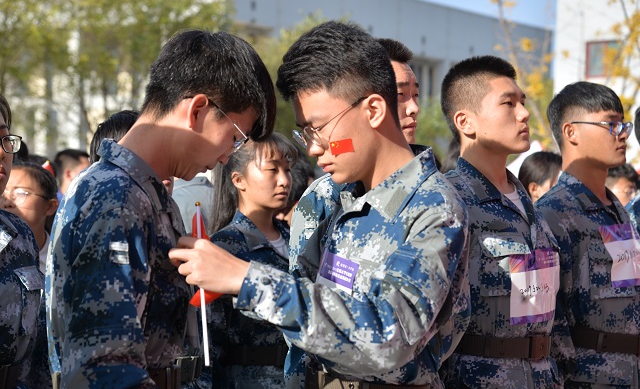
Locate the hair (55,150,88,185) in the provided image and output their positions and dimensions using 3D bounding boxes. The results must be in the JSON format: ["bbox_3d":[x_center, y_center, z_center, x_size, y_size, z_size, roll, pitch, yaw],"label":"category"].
[{"bbox_3d":[-1.360,-0.145,8.400,0.200,0.200,0.165,0,-1,10],"label":"hair"}]

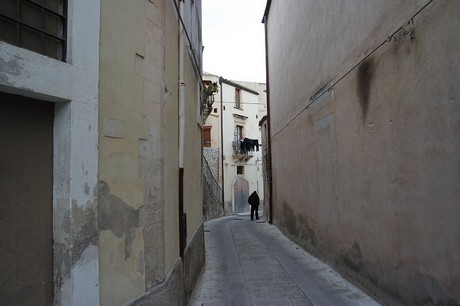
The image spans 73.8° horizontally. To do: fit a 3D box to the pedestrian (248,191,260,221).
[{"bbox_3d":[1.314,2.865,16.500,0.580,1.610,0.400,-2,-4,13],"label":"pedestrian"}]

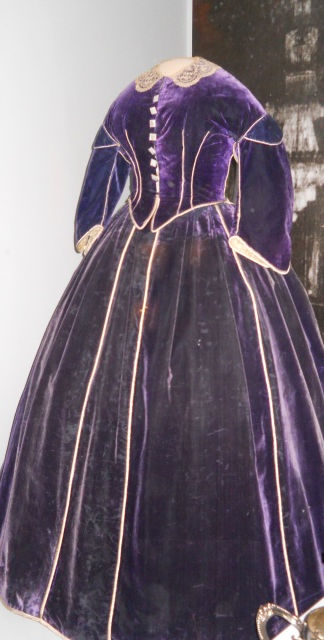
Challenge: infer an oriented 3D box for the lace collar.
[{"bbox_3d":[0.037,-0.633,1.765,0.210,0.085,0.160,7,16,25],"label":"lace collar"}]

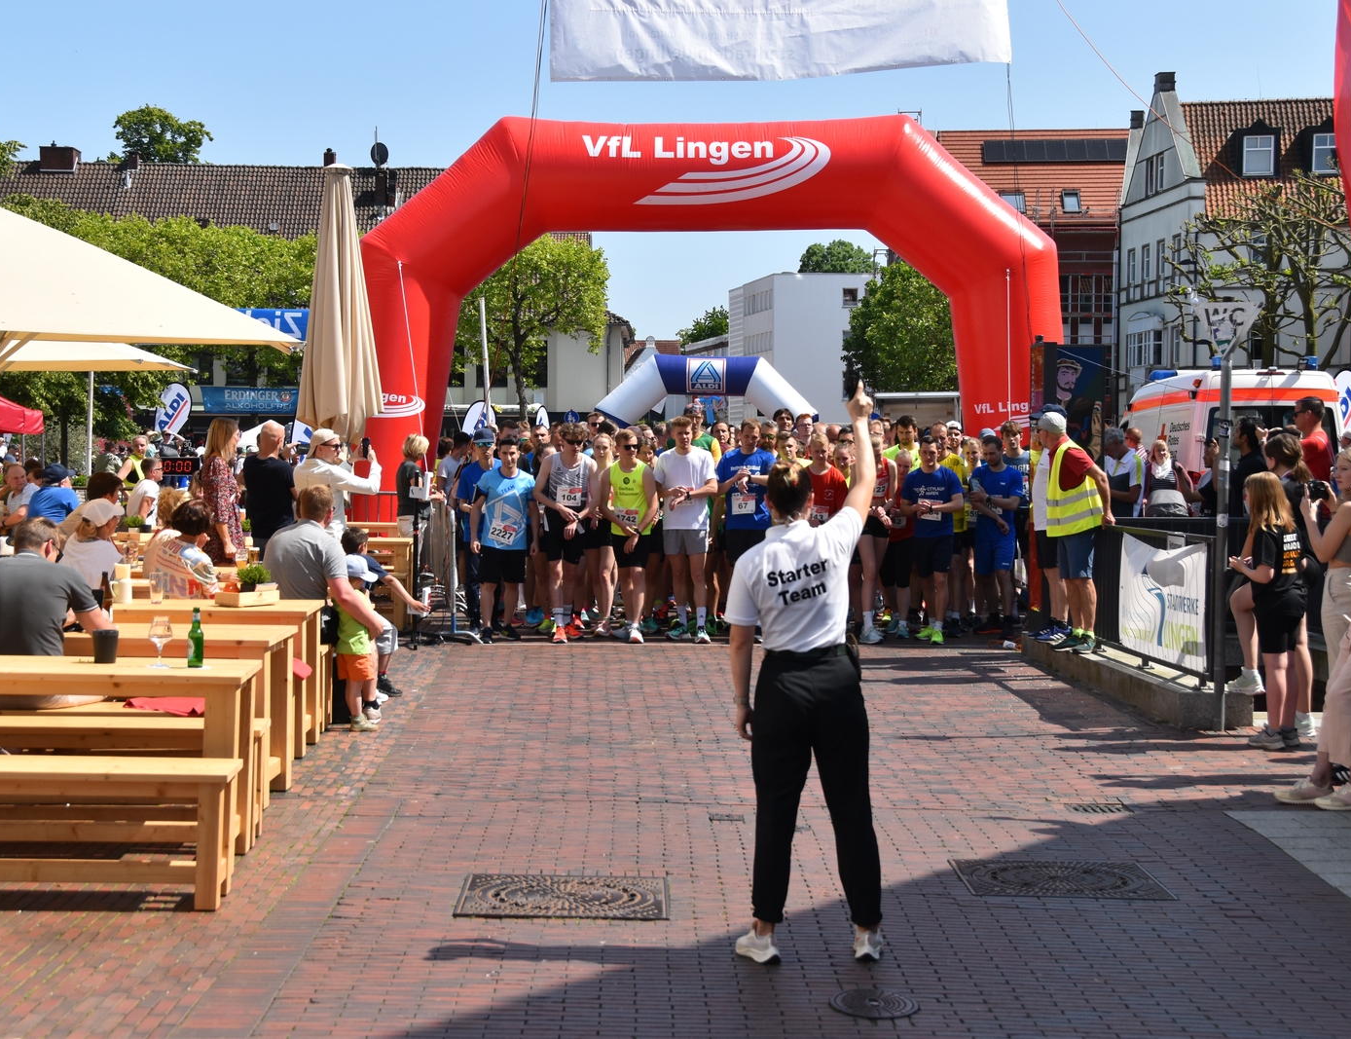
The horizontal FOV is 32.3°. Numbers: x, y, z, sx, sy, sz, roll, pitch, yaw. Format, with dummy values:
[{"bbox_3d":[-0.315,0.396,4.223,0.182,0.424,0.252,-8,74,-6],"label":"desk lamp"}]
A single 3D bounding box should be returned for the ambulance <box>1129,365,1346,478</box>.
[{"bbox_3d":[8.330,-1.020,35.500,2.000,2.620,5.600,0,2,-1],"label":"ambulance"}]

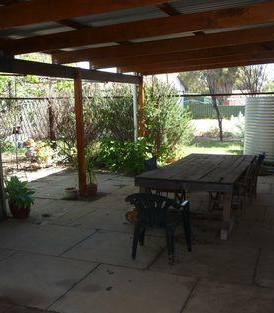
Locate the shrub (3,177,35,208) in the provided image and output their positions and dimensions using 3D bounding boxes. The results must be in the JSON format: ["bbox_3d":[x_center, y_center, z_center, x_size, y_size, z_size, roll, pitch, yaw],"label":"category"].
[{"bbox_3d":[-1.852,0.553,5.709,0.440,0.450,0.440,-5,9,-18],"label":"shrub"}]

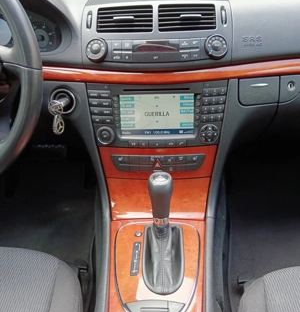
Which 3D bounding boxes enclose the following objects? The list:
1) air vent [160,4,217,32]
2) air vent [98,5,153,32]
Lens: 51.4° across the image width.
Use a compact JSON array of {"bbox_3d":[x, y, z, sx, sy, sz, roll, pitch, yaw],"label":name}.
[{"bbox_3d":[0.069,-0.253,0.572,0.104,0.047,0.030,-3,13,-1],"label":"air vent"},{"bbox_3d":[-0.045,-0.253,0.576,0.104,0.047,0.030,2,13,5],"label":"air vent"}]

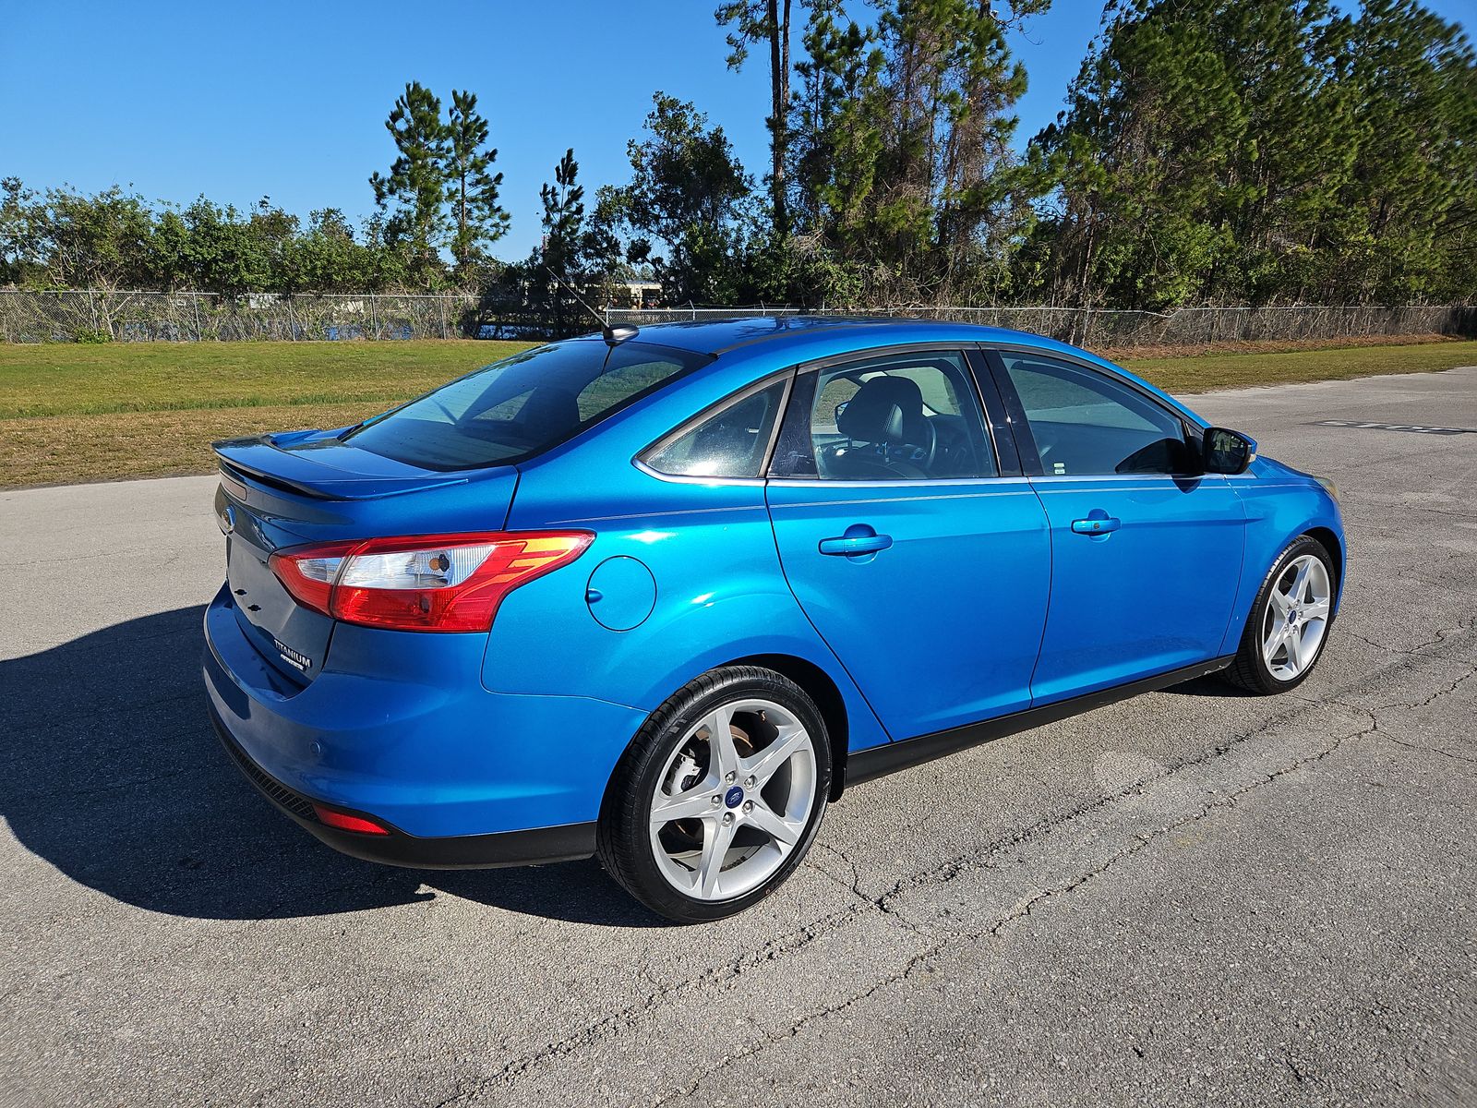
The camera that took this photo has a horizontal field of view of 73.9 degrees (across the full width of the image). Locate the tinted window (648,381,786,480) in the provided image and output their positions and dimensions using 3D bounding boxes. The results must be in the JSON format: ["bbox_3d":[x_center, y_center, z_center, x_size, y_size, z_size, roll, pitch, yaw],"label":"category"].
[{"bbox_3d":[-0.029,-0.299,2.316,0.470,0.275,0.060,-7,-8,-27],"label":"tinted window"}]

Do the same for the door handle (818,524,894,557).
[{"bbox_3d":[0.285,-0.026,2.388,0.226,0.068,0.050,-9,16,-34],"label":"door handle"}]

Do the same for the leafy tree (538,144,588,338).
[{"bbox_3d":[-7.298,-12.720,40.623,2.116,7.600,2.116,-2,14,-9],"label":"leafy tree"}]

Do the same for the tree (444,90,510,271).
[{"bbox_3d":[-13.275,-16.238,47.787,3.900,11.738,3.900,-3,14,-14],"label":"tree"}]

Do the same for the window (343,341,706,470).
[{"bbox_3d":[-0.670,-0.432,2.747,0.740,0.090,1.220,-33,27,-26],"label":"window"}]

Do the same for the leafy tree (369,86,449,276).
[{"bbox_3d":[-13.690,-14.631,41.172,3.213,9.637,3.213,-4,15,-17],"label":"leafy tree"}]

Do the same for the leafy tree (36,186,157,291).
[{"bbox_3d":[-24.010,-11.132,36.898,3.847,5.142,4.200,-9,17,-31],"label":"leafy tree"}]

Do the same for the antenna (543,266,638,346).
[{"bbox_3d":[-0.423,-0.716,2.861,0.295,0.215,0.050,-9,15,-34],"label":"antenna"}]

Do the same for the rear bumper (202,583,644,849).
[{"bbox_3d":[-1.010,0.282,2.666,0.720,0.610,1.780,-9,16,-34],"label":"rear bumper"}]

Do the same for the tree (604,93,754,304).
[{"bbox_3d":[-2.289,-13.069,37.957,5.768,8.779,5.768,-1,14,-3],"label":"tree"}]

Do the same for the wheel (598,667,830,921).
[{"bbox_3d":[-0.062,0.569,2.462,0.645,0.643,0.240,-9,16,-34],"label":"wheel"}]

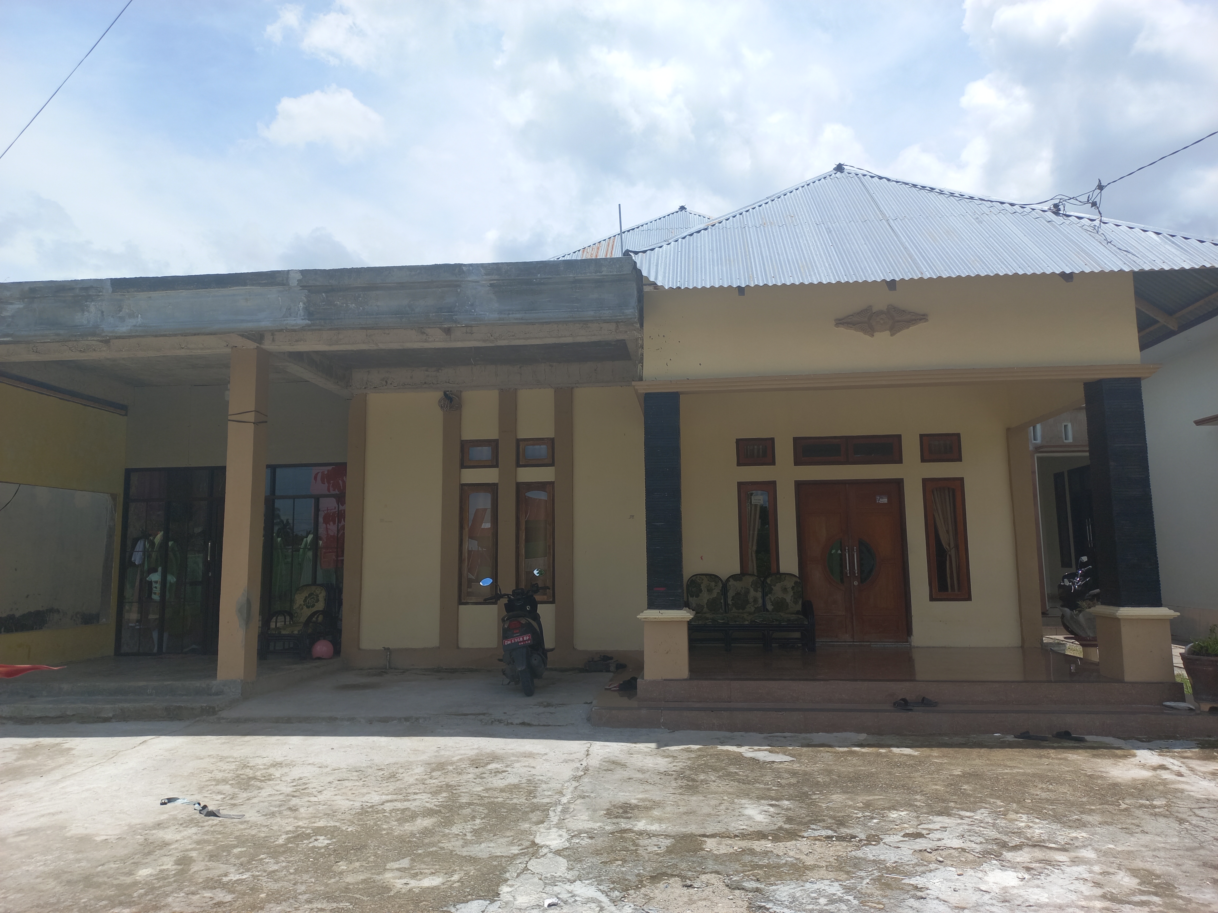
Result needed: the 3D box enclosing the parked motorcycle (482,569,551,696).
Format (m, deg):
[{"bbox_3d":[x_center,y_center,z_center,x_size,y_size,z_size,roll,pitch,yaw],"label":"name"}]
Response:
[{"bbox_3d":[-0.923,1.912,9.678,0.740,1.190,1.870,-1,-7,1],"label":"parked motorcycle"}]

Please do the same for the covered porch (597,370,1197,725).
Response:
[{"bbox_3d":[2.617,0.973,9.249,4.949,3.103,3.680,-1,-7,6],"label":"covered porch"}]

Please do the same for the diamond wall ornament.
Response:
[{"bbox_3d":[2.543,-1.276,8.193,0.848,0.310,0.063,-1,-7,6],"label":"diamond wall ornament"}]

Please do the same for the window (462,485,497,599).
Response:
[{"bbox_3d":[-1.619,1.093,11.080,0.489,1.510,0.106,-1,-7,6],"label":"window"}]

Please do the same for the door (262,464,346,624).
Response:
[{"bbox_3d":[-4.048,1.334,11.606,1.169,2.467,0.092,-1,-7,6],"label":"door"}]

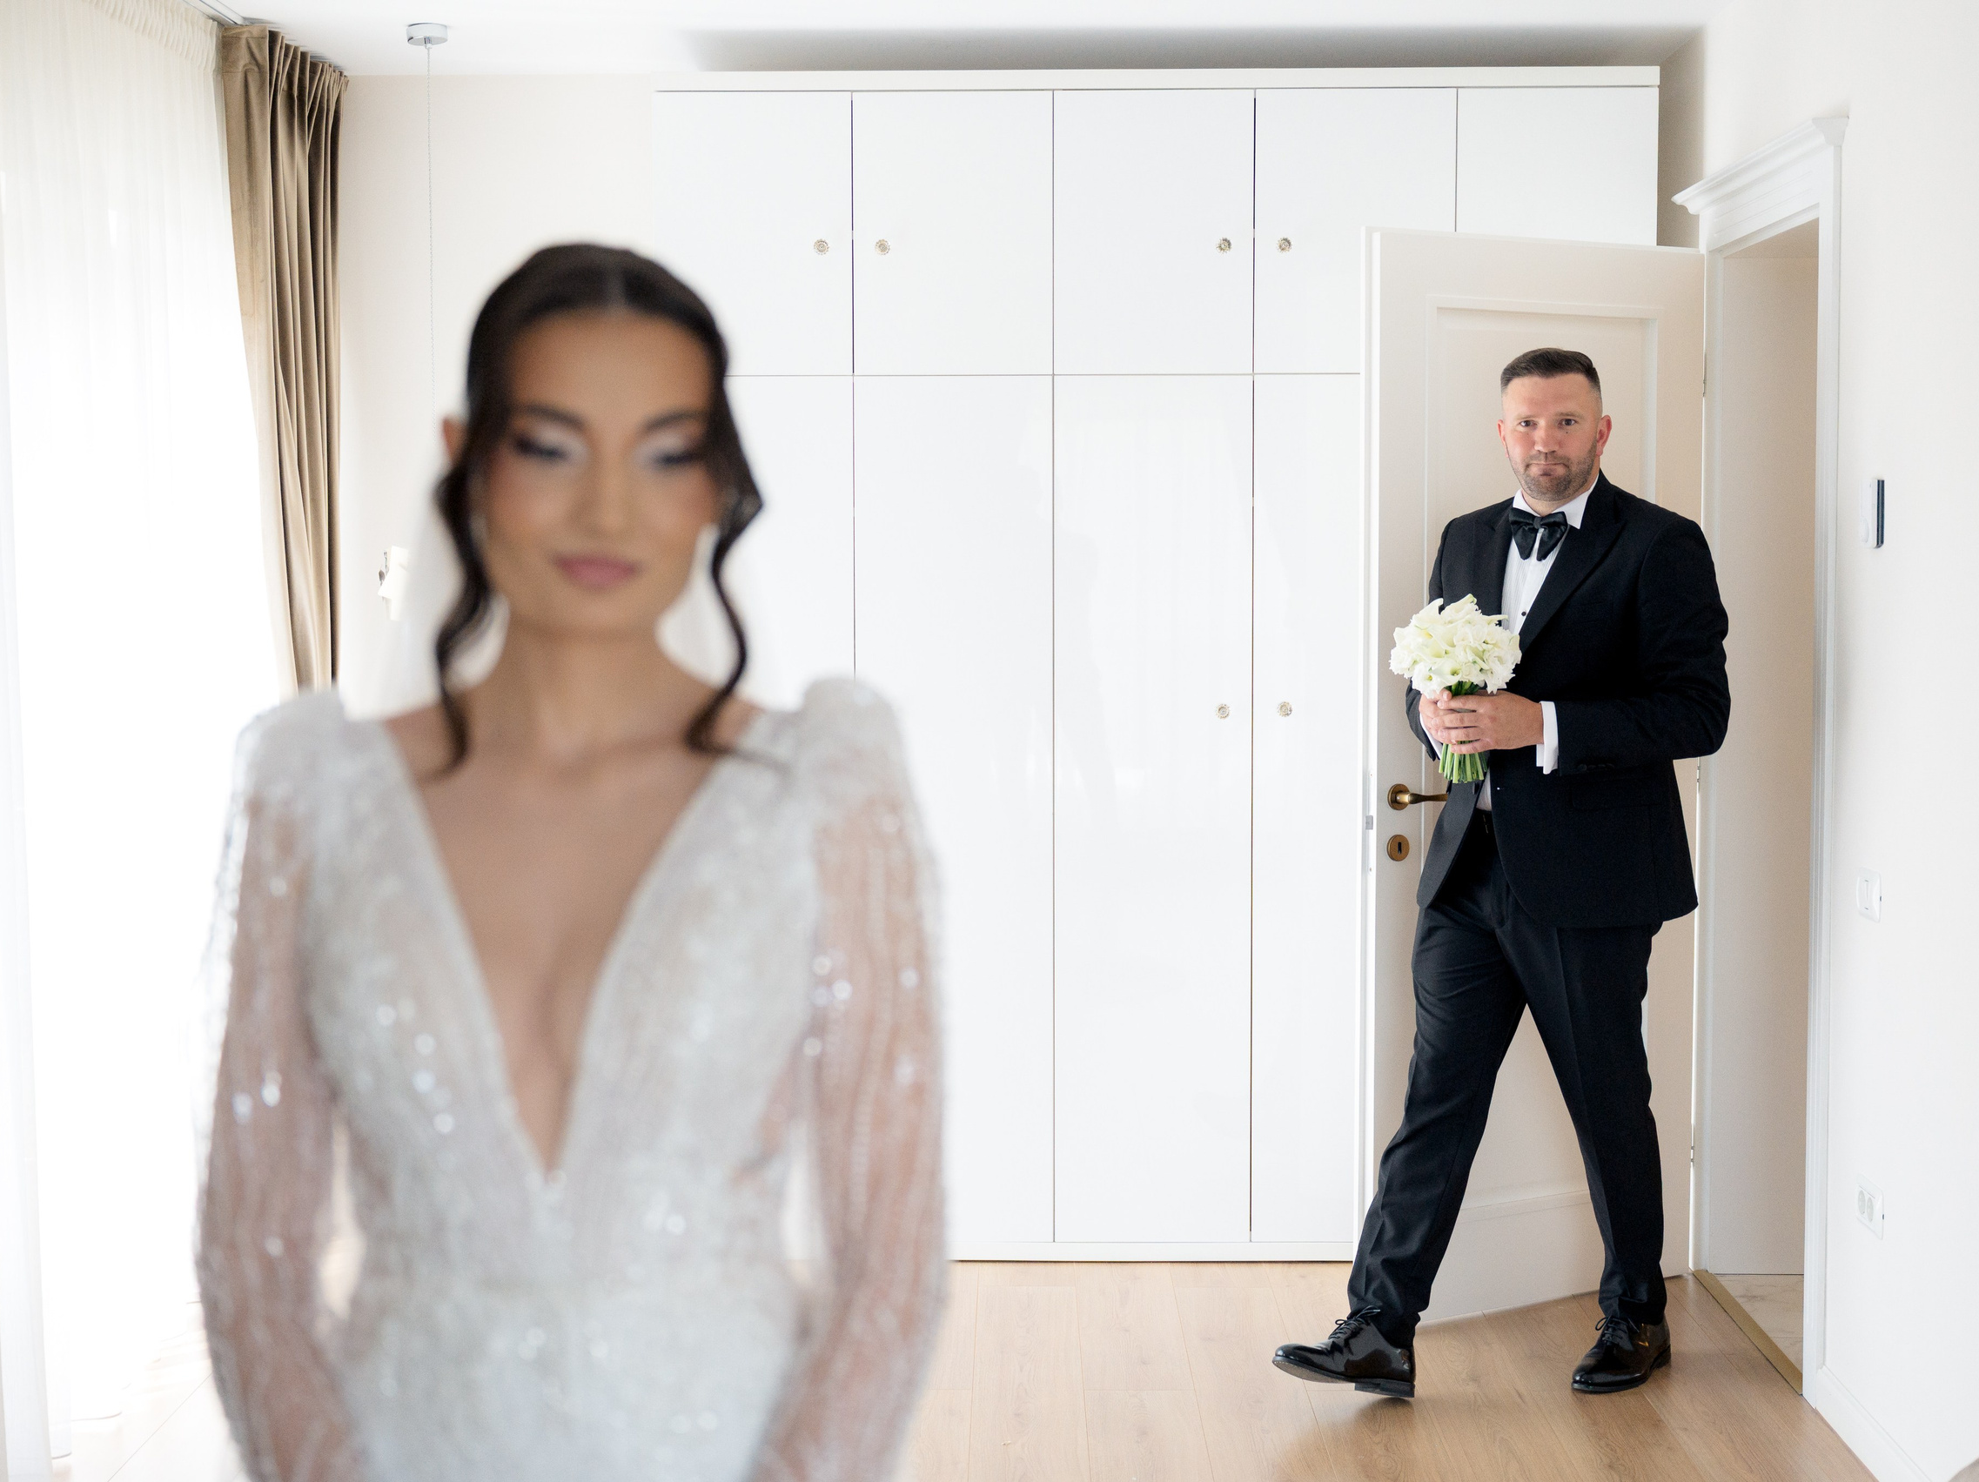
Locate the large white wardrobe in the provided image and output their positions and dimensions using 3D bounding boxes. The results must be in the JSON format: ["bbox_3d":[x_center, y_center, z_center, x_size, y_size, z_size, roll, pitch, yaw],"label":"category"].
[{"bbox_3d":[0.333,-0.152,5.506,1.996,2.400,0.560,0,3,1],"label":"large white wardrobe"}]

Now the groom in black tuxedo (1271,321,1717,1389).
[{"bbox_3d":[0.880,0.230,4.373,0.560,1.777,0.720,3,5,43],"label":"groom in black tuxedo"}]

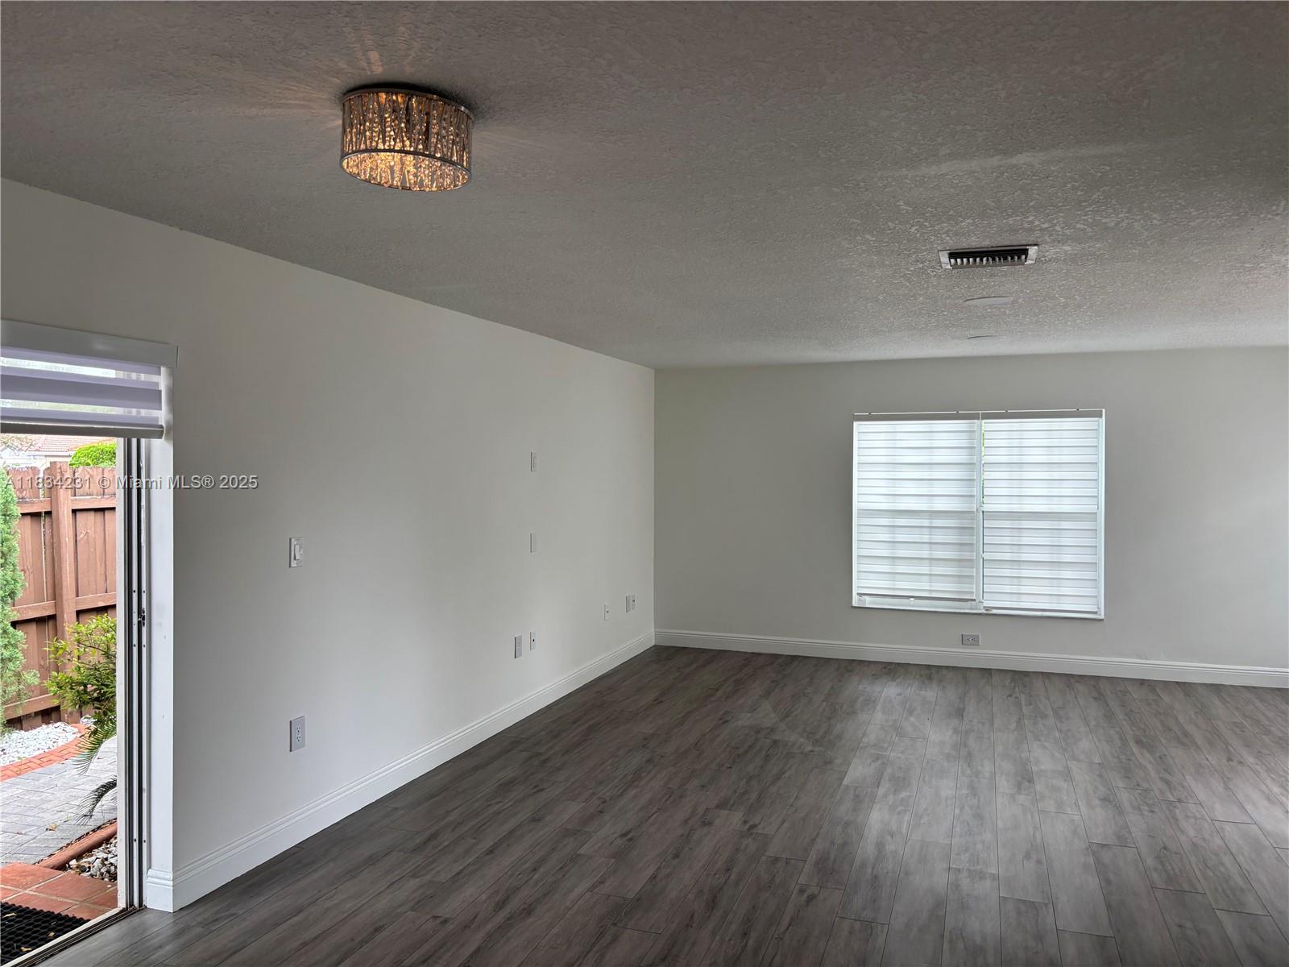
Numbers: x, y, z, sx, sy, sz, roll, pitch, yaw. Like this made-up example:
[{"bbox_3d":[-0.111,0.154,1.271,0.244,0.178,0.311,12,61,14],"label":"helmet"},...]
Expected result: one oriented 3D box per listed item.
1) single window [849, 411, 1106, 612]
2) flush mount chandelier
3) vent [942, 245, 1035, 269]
[{"bbox_3d":[2.608,0.228,7.657,1.860,1.570,0.080,1,1,19],"label":"single window"},{"bbox_3d":[-0.556,-0.802,2.261,0.300,0.148,0.300,0,1,0],"label":"flush mount chandelier"},{"bbox_3d":[1.390,-0.906,3.914,0.360,0.025,0.360,1,1,19],"label":"vent"}]

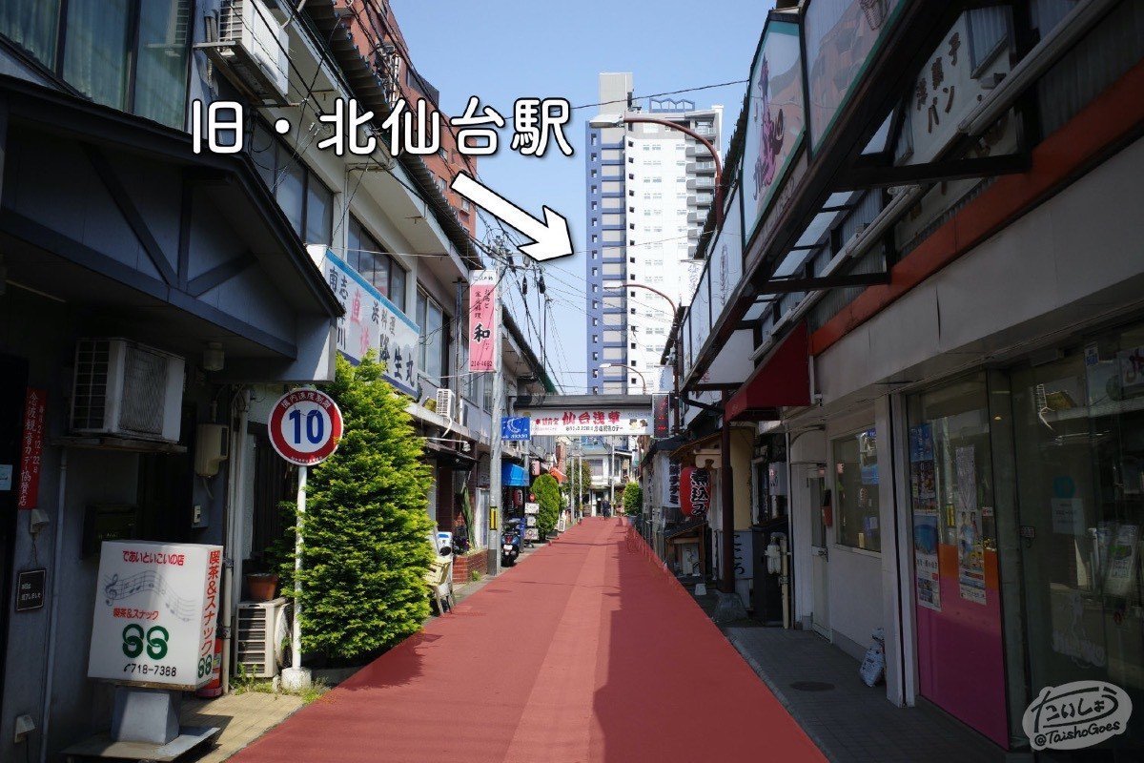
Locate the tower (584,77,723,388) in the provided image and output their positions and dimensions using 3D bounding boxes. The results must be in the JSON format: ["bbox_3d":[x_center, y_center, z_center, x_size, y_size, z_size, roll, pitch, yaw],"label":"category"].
[{"bbox_3d":[14.100,-15.533,164.186,23.500,76.500,22.000,0,-7,0],"label":"tower"}]

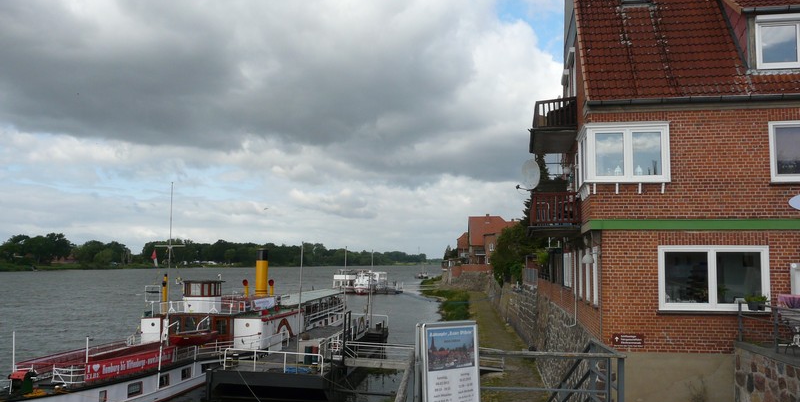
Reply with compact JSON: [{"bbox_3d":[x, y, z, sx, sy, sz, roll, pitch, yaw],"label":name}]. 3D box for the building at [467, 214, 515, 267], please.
[{"bbox_3d":[19.474,8.510,134.789,9.800,11.400,10.000,0,-5,1],"label":"building"}]

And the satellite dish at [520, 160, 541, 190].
[{"bbox_3d":[3.696,-0.744,18.300,0.180,0.860,0.800,9,-9,-28],"label":"satellite dish"}]

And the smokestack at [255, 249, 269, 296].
[{"bbox_3d":[-11.541,5.992,54.000,0.980,3.850,0.980,-1,-5,8],"label":"smokestack"}]

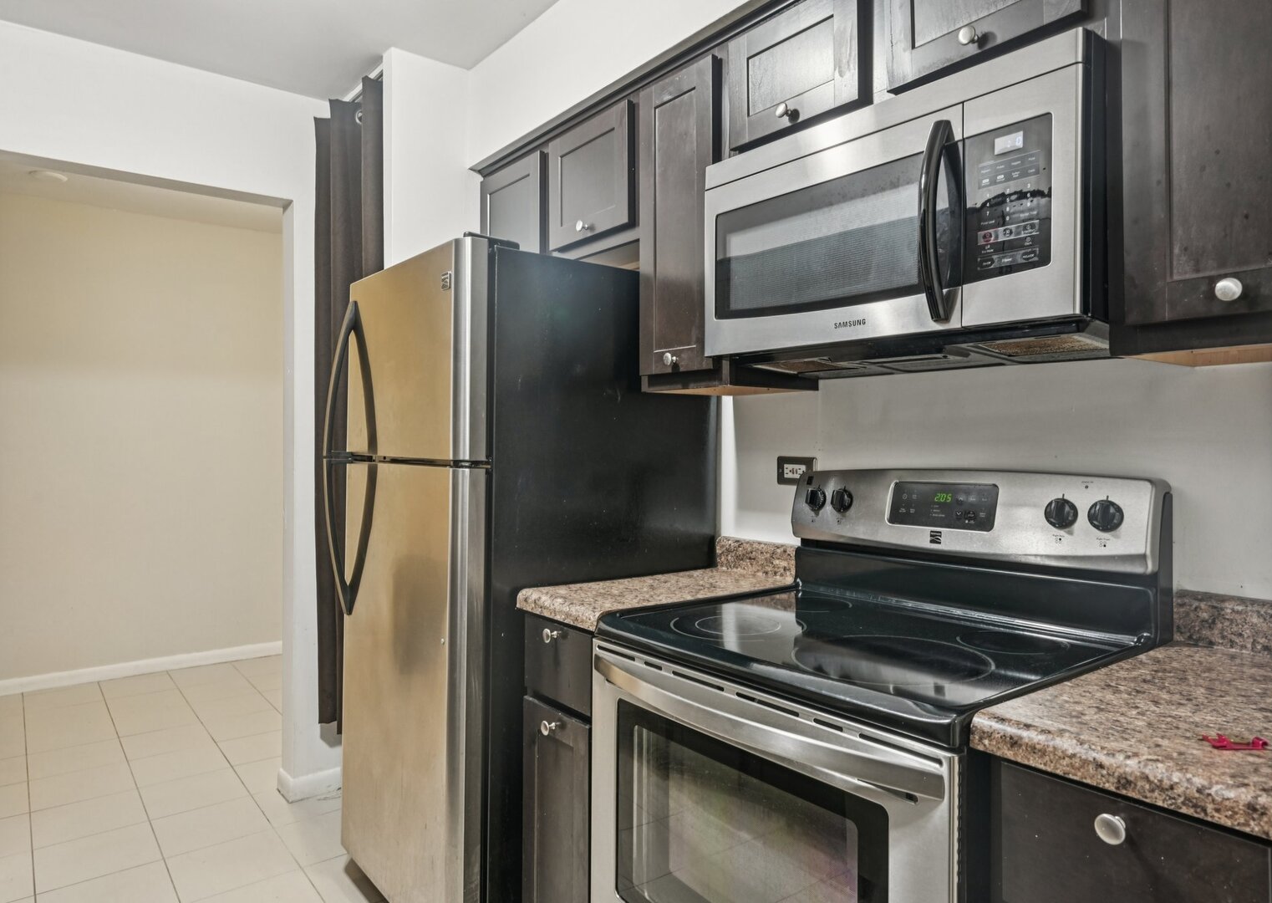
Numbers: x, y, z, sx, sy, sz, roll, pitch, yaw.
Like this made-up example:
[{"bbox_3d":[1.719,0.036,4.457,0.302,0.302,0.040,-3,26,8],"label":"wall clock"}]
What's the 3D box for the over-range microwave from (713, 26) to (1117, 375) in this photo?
[{"bbox_3d":[0.538,-0.394,1.485,0.390,0.437,0.757,0,0,-40],"label":"over-range microwave"}]

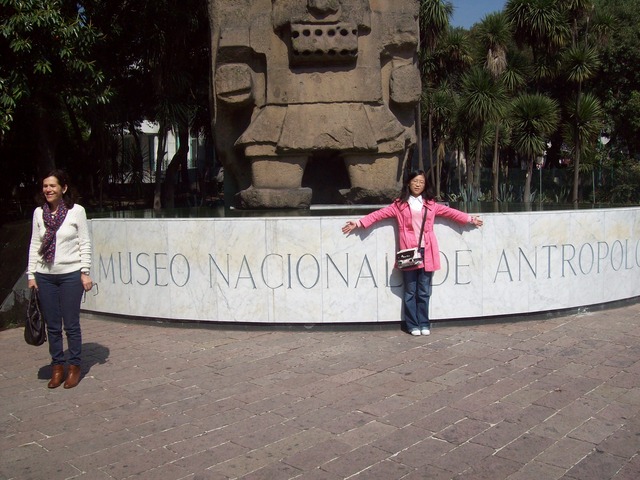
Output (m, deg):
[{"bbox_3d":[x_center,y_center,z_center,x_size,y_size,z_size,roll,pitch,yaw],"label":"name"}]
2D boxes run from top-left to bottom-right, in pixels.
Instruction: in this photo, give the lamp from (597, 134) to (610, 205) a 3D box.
[{"bbox_3d":[10.586,-2.632,24.901,0.500,2.606,0.400,-1,4,0],"label":"lamp"}]

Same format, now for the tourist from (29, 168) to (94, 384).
[{"bbox_3d":[-1.972,0.298,4.958,0.460,1.610,0.320,0,4,9],"label":"tourist"}]

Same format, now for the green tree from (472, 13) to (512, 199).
[{"bbox_3d":[4.361,-3.336,16.821,1.022,4.719,1.022,-1,4,0],"label":"green tree"}]

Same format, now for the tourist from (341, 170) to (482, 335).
[{"bbox_3d":[0.904,0.132,6.483,1.350,1.590,0.370,-1,4,3],"label":"tourist"}]

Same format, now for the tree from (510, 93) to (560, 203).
[{"bbox_3d":[5.317,-2.270,16.398,1.239,2.690,1.239,-1,4,0],"label":"tree"}]

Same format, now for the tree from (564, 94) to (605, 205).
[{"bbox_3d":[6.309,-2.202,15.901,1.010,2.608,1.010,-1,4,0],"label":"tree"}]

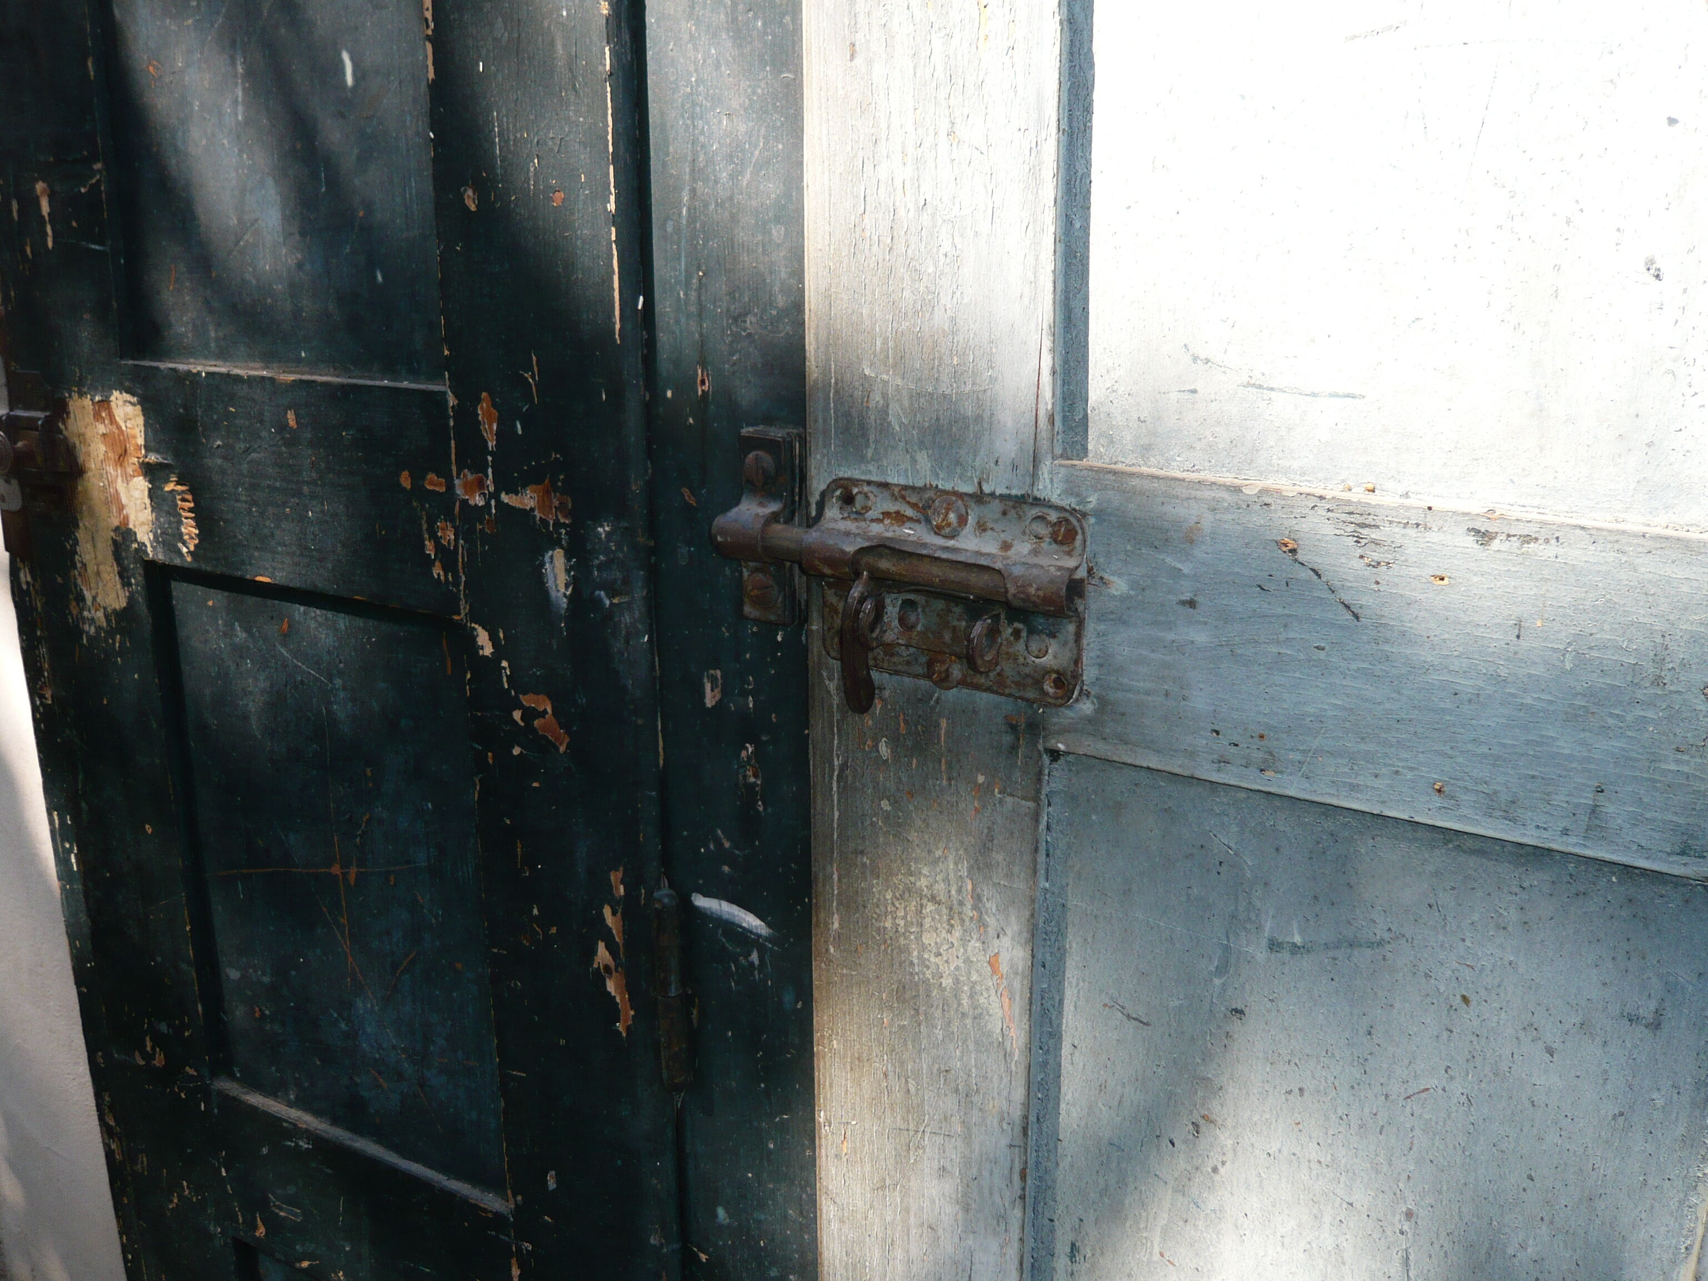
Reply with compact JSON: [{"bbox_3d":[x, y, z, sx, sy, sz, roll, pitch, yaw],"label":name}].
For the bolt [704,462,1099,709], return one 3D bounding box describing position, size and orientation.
[{"bbox_3d":[0.008,-0.016,0.561,0.143,0.069,0.025,10,19,32],"label":"bolt"}]

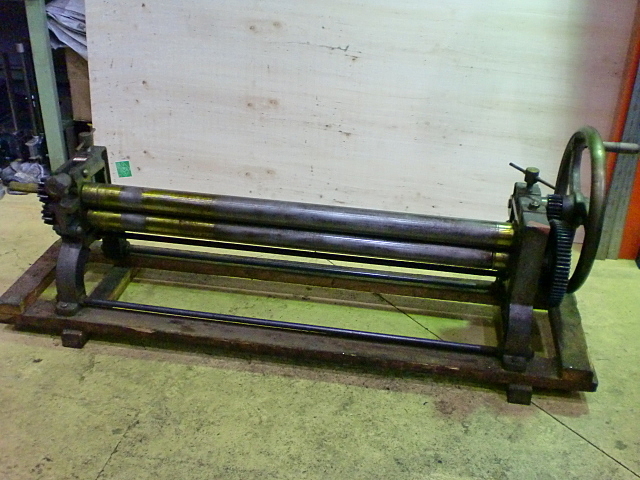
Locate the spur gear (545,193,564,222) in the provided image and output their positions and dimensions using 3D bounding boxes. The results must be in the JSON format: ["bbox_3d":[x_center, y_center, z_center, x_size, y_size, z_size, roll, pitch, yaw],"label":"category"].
[{"bbox_3d":[0.582,-0.078,1.602,0.038,0.068,0.068,6,28,7],"label":"spur gear"}]

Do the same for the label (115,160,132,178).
[{"bbox_3d":[-0.807,-0.291,2.670,0.061,0.064,0.002,-5,16,11],"label":"label"}]

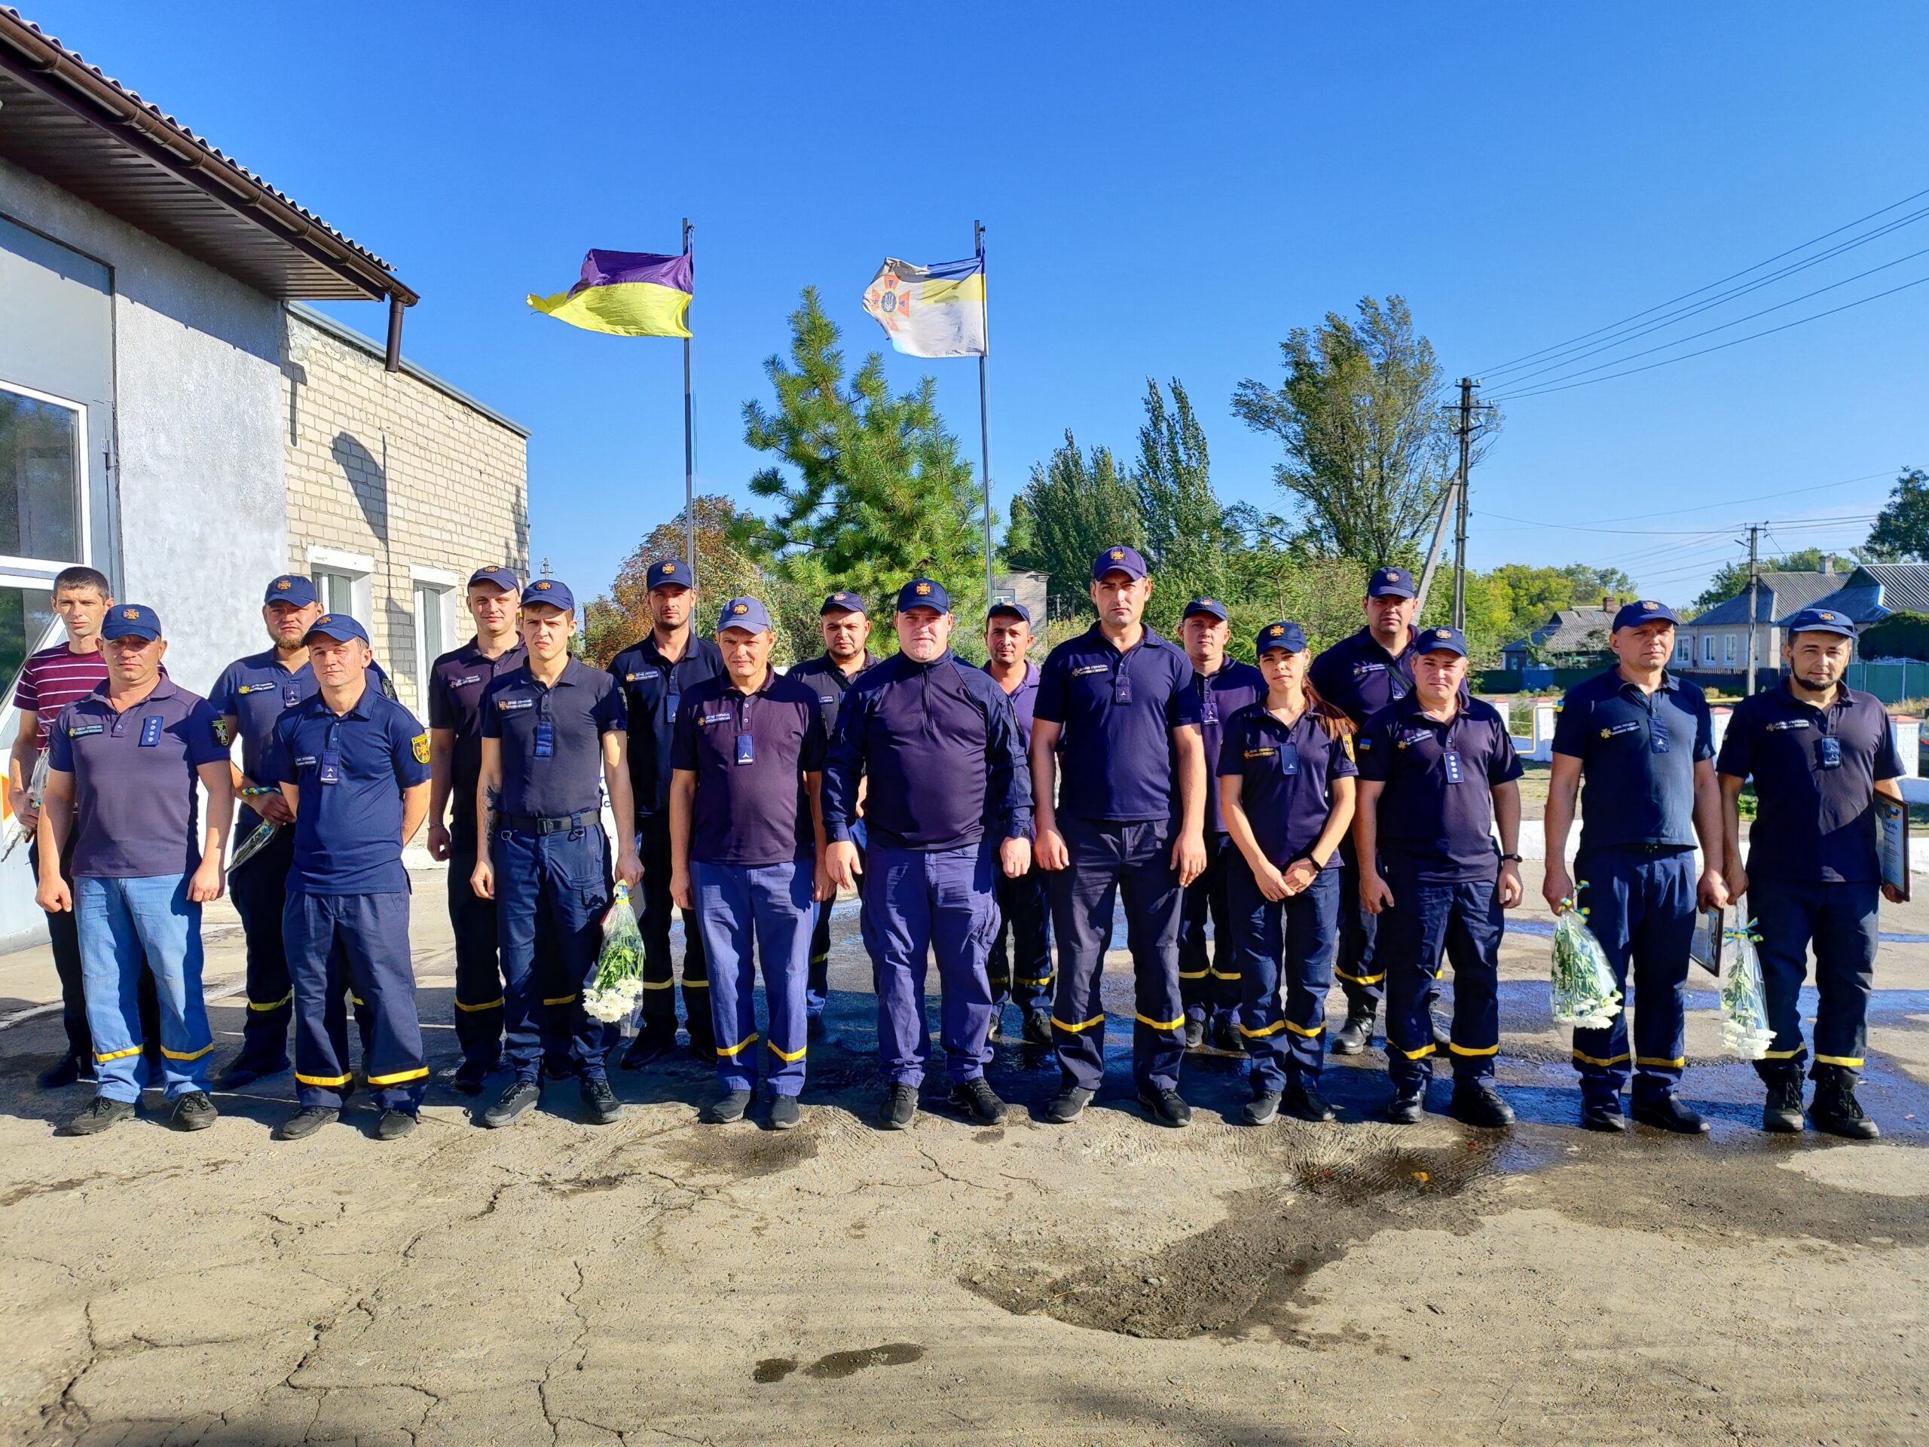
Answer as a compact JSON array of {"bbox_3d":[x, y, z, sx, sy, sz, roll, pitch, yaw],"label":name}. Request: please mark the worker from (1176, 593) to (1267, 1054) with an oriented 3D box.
[{"bbox_3d":[0.998,0.400,5.482,0.530,1.825,0.360,0,3,7],"label":"worker"}]

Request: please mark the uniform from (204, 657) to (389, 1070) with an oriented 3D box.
[{"bbox_3d":[-2.481,0.503,4.998,0.570,1.550,0.360,0,3,-5],"label":"uniform"}]

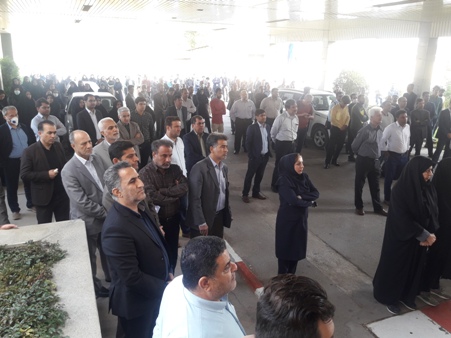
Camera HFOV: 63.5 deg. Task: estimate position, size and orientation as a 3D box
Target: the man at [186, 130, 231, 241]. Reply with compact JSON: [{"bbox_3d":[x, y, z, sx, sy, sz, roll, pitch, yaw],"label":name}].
[{"bbox_3d":[-0.162,0.505,3.699,0.380,1.760,0.520,11,19,31],"label":"man"}]

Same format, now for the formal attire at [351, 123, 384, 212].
[{"bbox_3d":[2.376,0.015,6.017,0.520,1.490,0.360,-8,18,-28],"label":"formal attire"}]

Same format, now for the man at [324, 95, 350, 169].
[{"bbox_3d":[2.752,-0.912,8.921,0.520,1.695,0.400,-3,16,-14],"label":"man"}]

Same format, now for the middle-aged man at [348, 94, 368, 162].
[{"bbox_3d":[3.440,-1.033,9.476,0.400,1.730,0.520,8,17,24],"label":"middle-aged man"}]

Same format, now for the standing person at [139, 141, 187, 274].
[{"bbox_3d":[-0.620,0.526,3.805,0.520,1.685,0.360,-11,20,-35],"label":"standing person"}]

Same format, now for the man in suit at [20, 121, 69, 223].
[{"bbox_3d":[-2.127,0.286,4.394,0.400,1.745,0.540,6,17,17],"label":"man in suit"}]

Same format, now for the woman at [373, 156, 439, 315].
[{"bbox_3d":[1.809,0.661,3.564,0.530,1.620,0.480,-12,20,-39],"label":"woman"}]

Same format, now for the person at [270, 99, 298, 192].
[{"bbox_3d":[1.148,-0.419,7.099,0.500,1.750,0.350,-11,20,-36],"label":"person"}]

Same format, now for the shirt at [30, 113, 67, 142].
[{"bbox_3d":[-3.221,-0.688,6.654,0.340,0.620,0.550,15,21,40],"label":"shirt"}]

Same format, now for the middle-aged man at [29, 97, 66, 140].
[{"bbox_3d":[-3.226,-0.402,6.735,0.360,1.785,0.550,15,21,40],"label":"middle-aged man"}]

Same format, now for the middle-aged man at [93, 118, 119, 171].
[{"bbox_3d":[-1.390,0.254,4.486,0.360,1.775,0.520,8,17,23],"label":"middle-aged man"}]

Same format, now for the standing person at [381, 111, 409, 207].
[{"bbox_3d":[3.007,-0.183,6.470,0.500,1.700,0.320,-3,16,-14],"label":"standing person"}]

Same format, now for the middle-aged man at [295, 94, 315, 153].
[{"bbox_3d":[2.100,-1.142,9.802,0.500,1.690,0.370,-11,20,-36],"label":"middle-aged man"}]

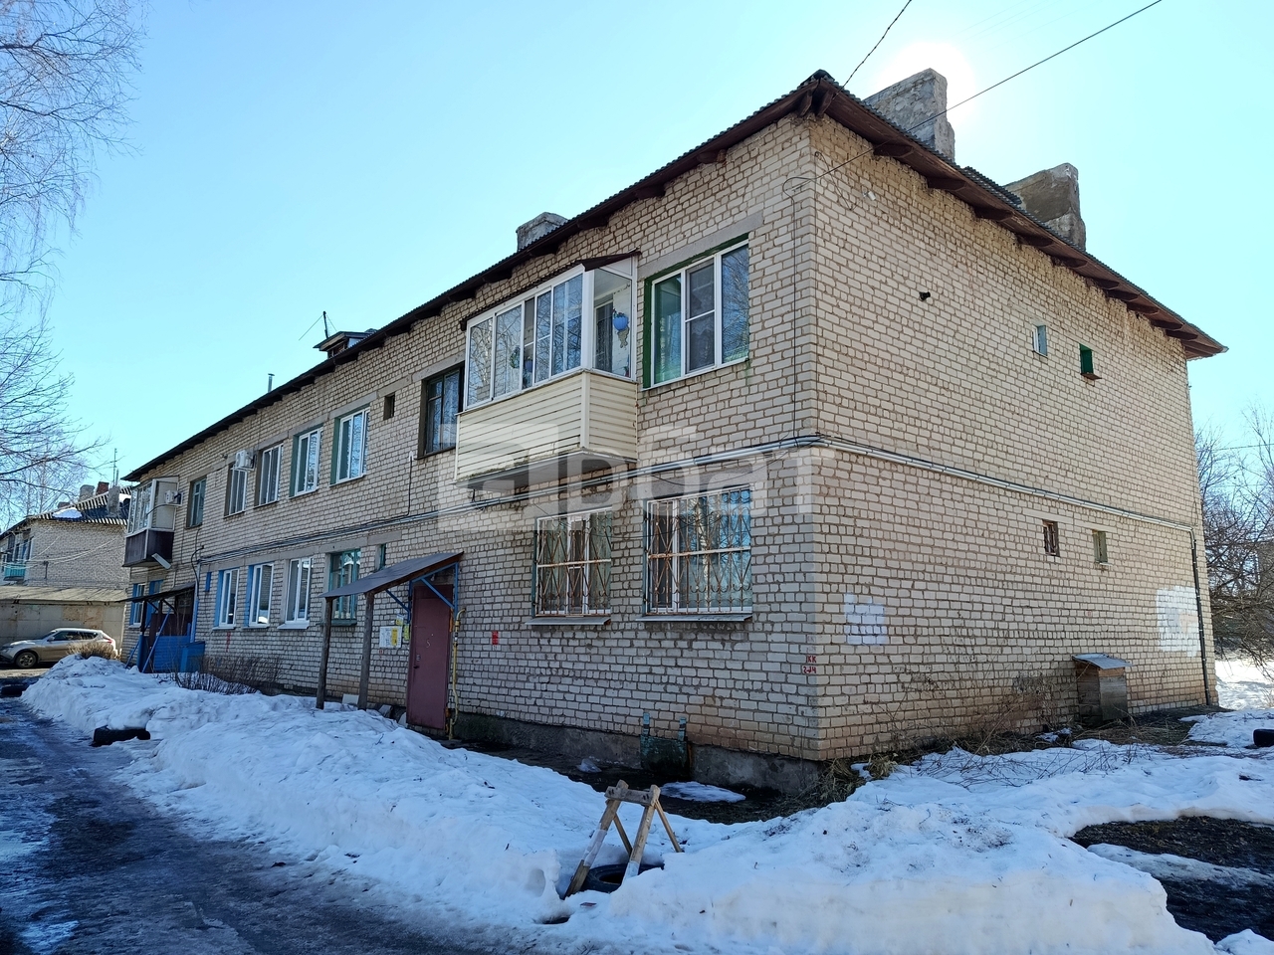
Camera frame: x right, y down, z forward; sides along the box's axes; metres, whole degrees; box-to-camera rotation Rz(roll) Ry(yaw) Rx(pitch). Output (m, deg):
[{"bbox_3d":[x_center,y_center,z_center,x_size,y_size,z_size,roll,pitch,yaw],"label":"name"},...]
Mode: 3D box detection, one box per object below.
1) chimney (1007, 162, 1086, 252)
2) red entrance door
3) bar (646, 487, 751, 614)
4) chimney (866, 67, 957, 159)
[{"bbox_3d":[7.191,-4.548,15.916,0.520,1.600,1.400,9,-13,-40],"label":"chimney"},{"bbox_3d":[-3.362,2.897,14.406,0.100,2.220,1.260,9,-13,-40],"label":"red entrance door"},{"bbox_3d":[0.709,0.876,10.313,0.045,1.390,1.750,9,-13,-40],"label":"bar"},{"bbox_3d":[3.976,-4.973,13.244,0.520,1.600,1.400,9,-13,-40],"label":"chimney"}]

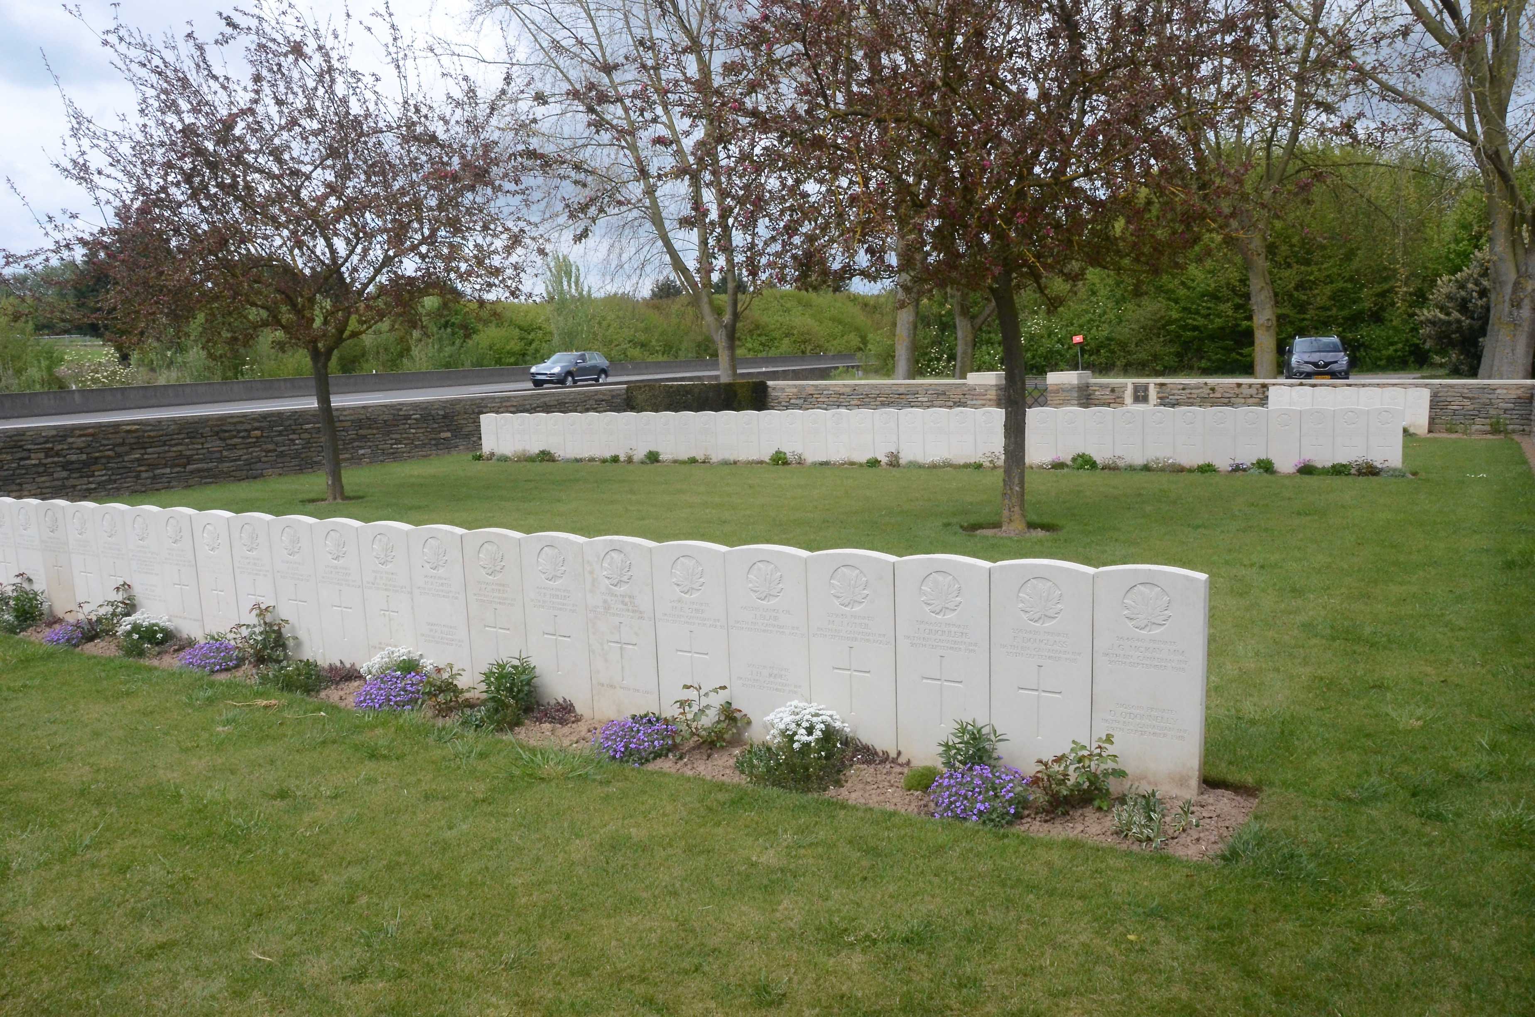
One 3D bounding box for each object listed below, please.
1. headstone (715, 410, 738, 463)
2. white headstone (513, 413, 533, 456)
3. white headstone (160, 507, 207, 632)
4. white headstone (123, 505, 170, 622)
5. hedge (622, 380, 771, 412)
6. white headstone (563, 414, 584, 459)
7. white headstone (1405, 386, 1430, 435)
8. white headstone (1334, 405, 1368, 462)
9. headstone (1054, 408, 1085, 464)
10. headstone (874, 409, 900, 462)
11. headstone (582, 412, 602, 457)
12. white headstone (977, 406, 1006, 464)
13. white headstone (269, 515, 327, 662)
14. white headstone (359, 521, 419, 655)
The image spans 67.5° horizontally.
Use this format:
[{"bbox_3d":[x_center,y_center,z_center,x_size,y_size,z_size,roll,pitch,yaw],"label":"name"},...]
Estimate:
[{"bbox_3d":[-0.587,-1.112,17.804,0.380,0.800,0.076,3,10,30],"label":"headstone"},{"bbox_3d":[-4.216,-1.259,20.022,0.381,0.780,0.078,2,9,30],"label":"white headstone"},{"bbox_3d":[-3.522,0.402,6.959,0.381,0.810,0.078,3,10,31],"label":"white headstone"},{"bbox_3d":[-3.837,0.388,7.164,0.381,0.810,0.078,3,10,31],"label":"white headstone"},{"bbox_3d":[-1.635,-2.380,26.881,2.950,1.120,1.500,2,9,30],"label":"hedge"},{"bbox_3d":[-3.245,-1.214,19.444,0.381,0.813,0.076,2,9,30],"label":"white headstone"},{"bbox_3d":[11.170,-1.654,19.750,0.381,0.810,0.078,2,9,30],"label":"white headstone"},{"bbox_3d":[7.027,-0.841,13.846,0.381,0.770,0.078,2,9,30],"label":"white headstone"},{"bbox_3d":[4.043,-0.931,15.262,0.381,0.800,0.078,2,9,30],"label":"headstone"},{"bbox_3d":[1.726,-1.023,16.484,0.380,0.800,0.076,3,10,30],"label":"headstone"},{"bbox_3d":[-2.917,-1.219,19.293,0.381,0.780,0.078,2,9,30],"label":"headstone"},{"bbox_3d":[3.040,-0.970,15.731,0.380,0.800,0.076,3,10,30],"label":"white headstone"},{"bbox_3d":[-2.559,0.432,6.313,0.380,0.800,0.076,3,10,31],"label":"white headstone"},{"bbox_3d":[-1.931,0.476,5.951,0.381,0.825,0.078,3,10,31],"label":"white headstone"}]

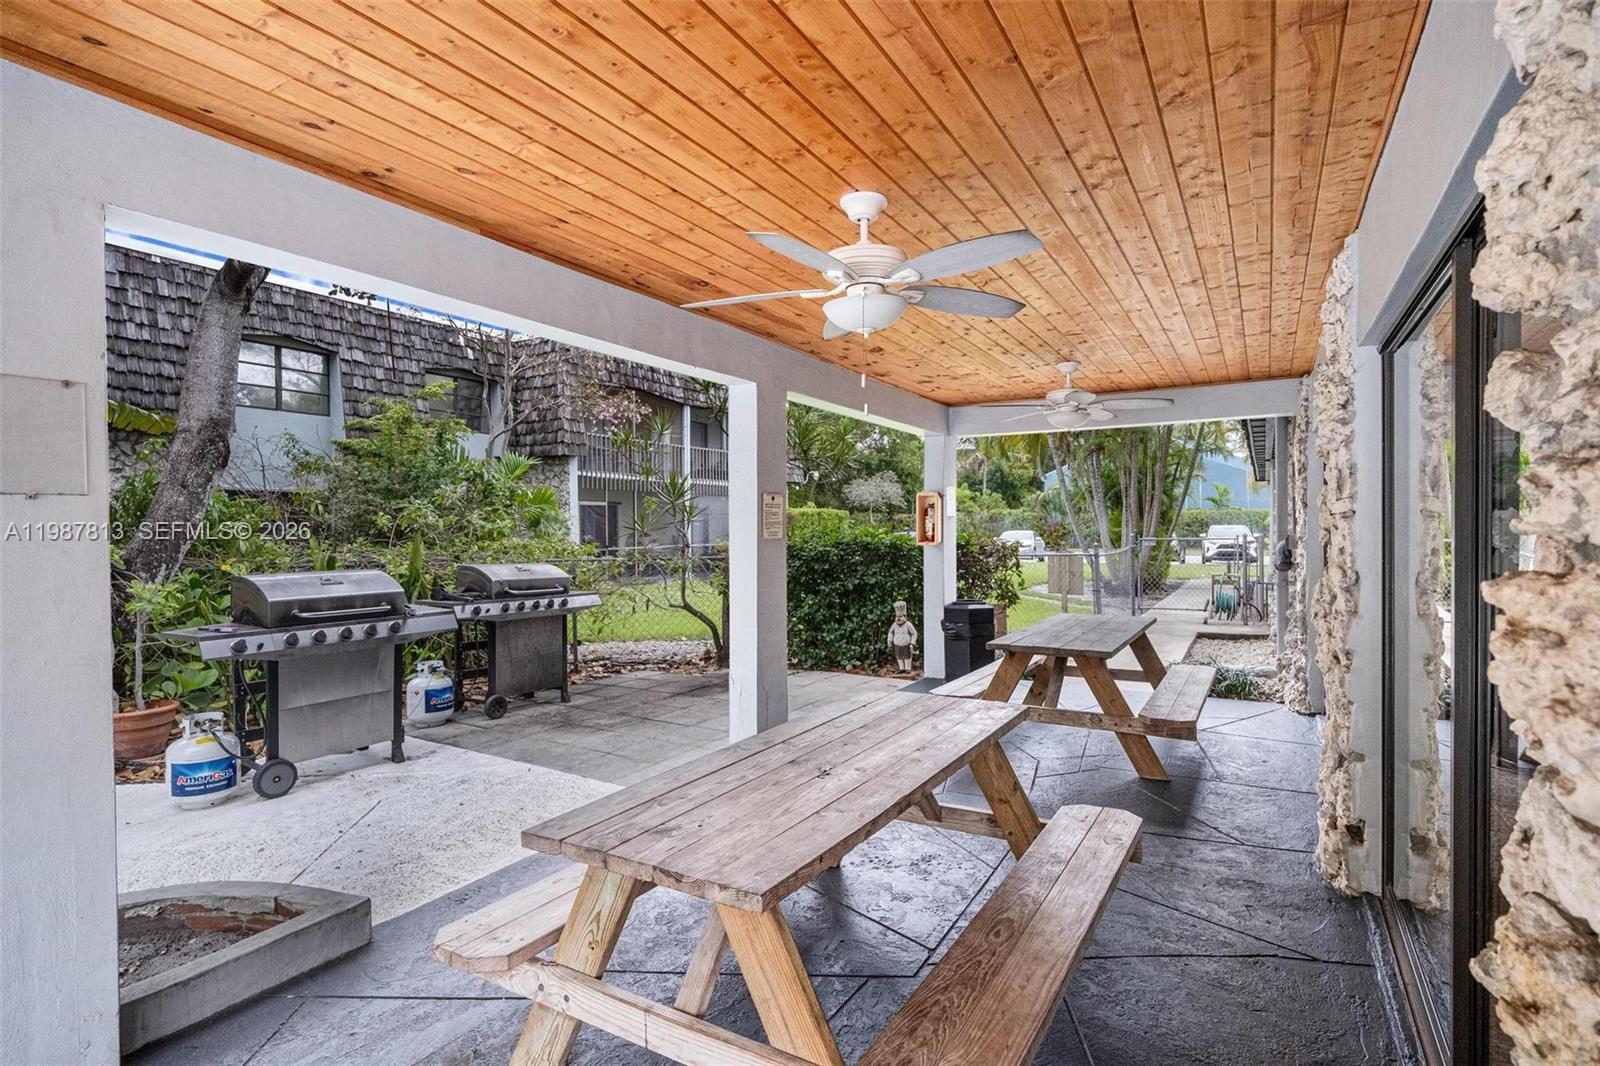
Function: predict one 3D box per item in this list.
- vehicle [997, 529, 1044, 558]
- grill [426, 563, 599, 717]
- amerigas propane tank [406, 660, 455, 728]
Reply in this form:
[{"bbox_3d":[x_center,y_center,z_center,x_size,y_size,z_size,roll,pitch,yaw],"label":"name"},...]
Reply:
[{"bbox_3d":[10.755,0.696,36.706,1.840,1.560,4.500,0,0,24],"label":"vehicle"},{"bbox_3d":[-2.349,0.853,6.126,0.620,1.180,1.370,0,0,35],"label":"grill"},{"bbox_3d":[-2.709,1.191,5.568,0.312,0.456,0.312,-1,0,-20],"label":"amerigas propane tank"}]

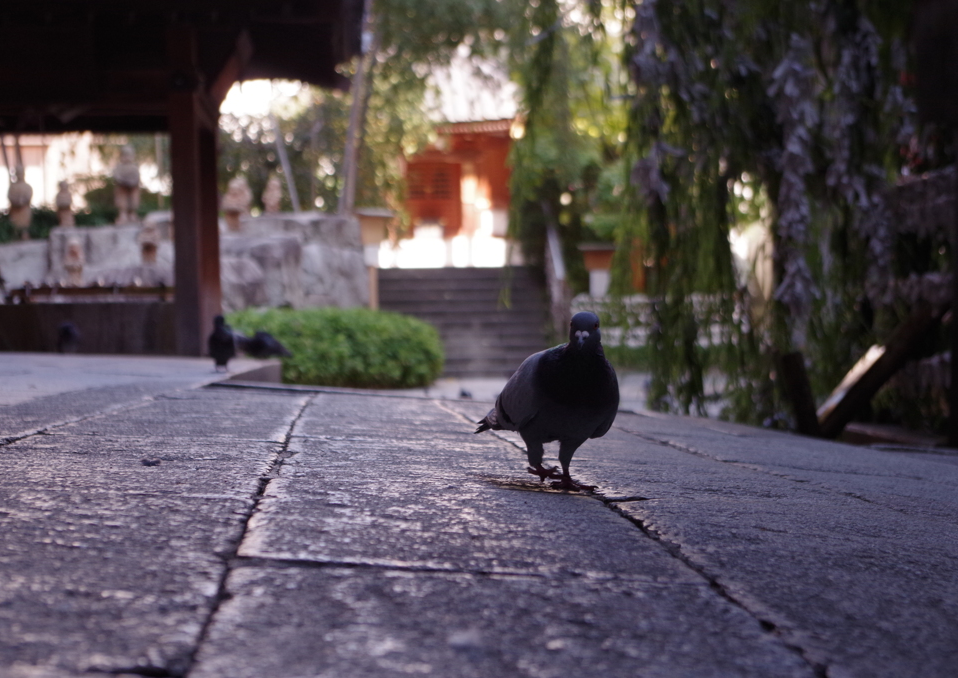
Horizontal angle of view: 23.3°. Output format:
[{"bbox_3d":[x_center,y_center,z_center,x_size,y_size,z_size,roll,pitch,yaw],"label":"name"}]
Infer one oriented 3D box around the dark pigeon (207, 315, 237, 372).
[{"bbox_3d":[-1.036,0.018,9.400,0.115,0.235,0.210,0,1,-6],"label":"dark pigeon"}]

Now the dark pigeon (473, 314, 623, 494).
[{"bbox_3d":[0.085,0.075,2.850,0.110,0.215,0.260,-1,1,-27],"label":"dark pigeon"}]

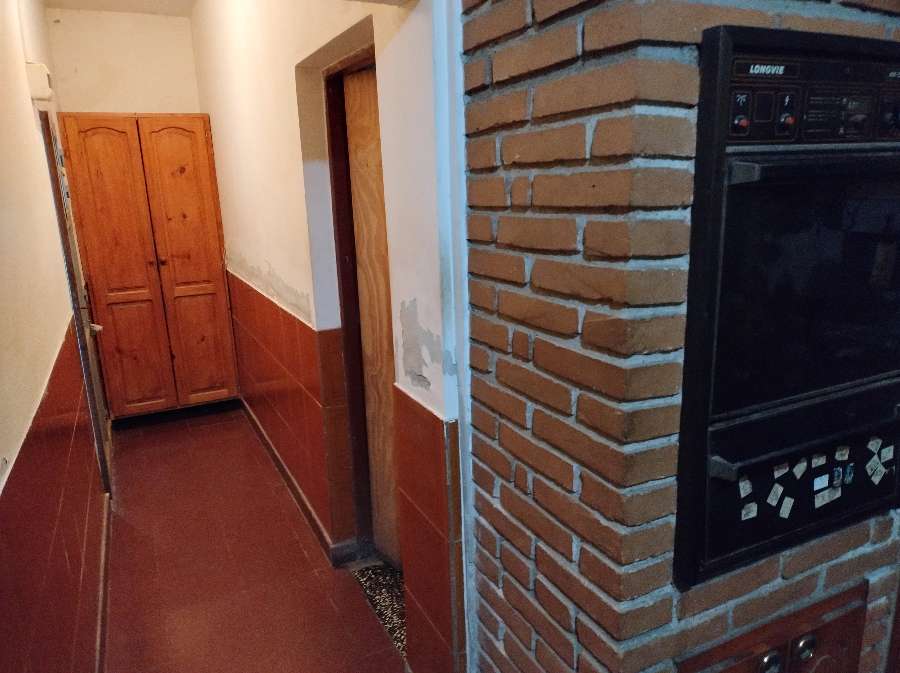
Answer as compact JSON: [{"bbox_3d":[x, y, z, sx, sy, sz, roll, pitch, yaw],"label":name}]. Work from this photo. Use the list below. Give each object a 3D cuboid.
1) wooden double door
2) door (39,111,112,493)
[{"bbox_3d":[-2.066,-0.486,4.616,0.904,2.093,0.088,-8,14,-25],"label":"wooden double door"},{"bbox_3d":[-2.065,-0.168,3.630,0.104,2.008,0.832,-8,14,-25],"label":"door"}]

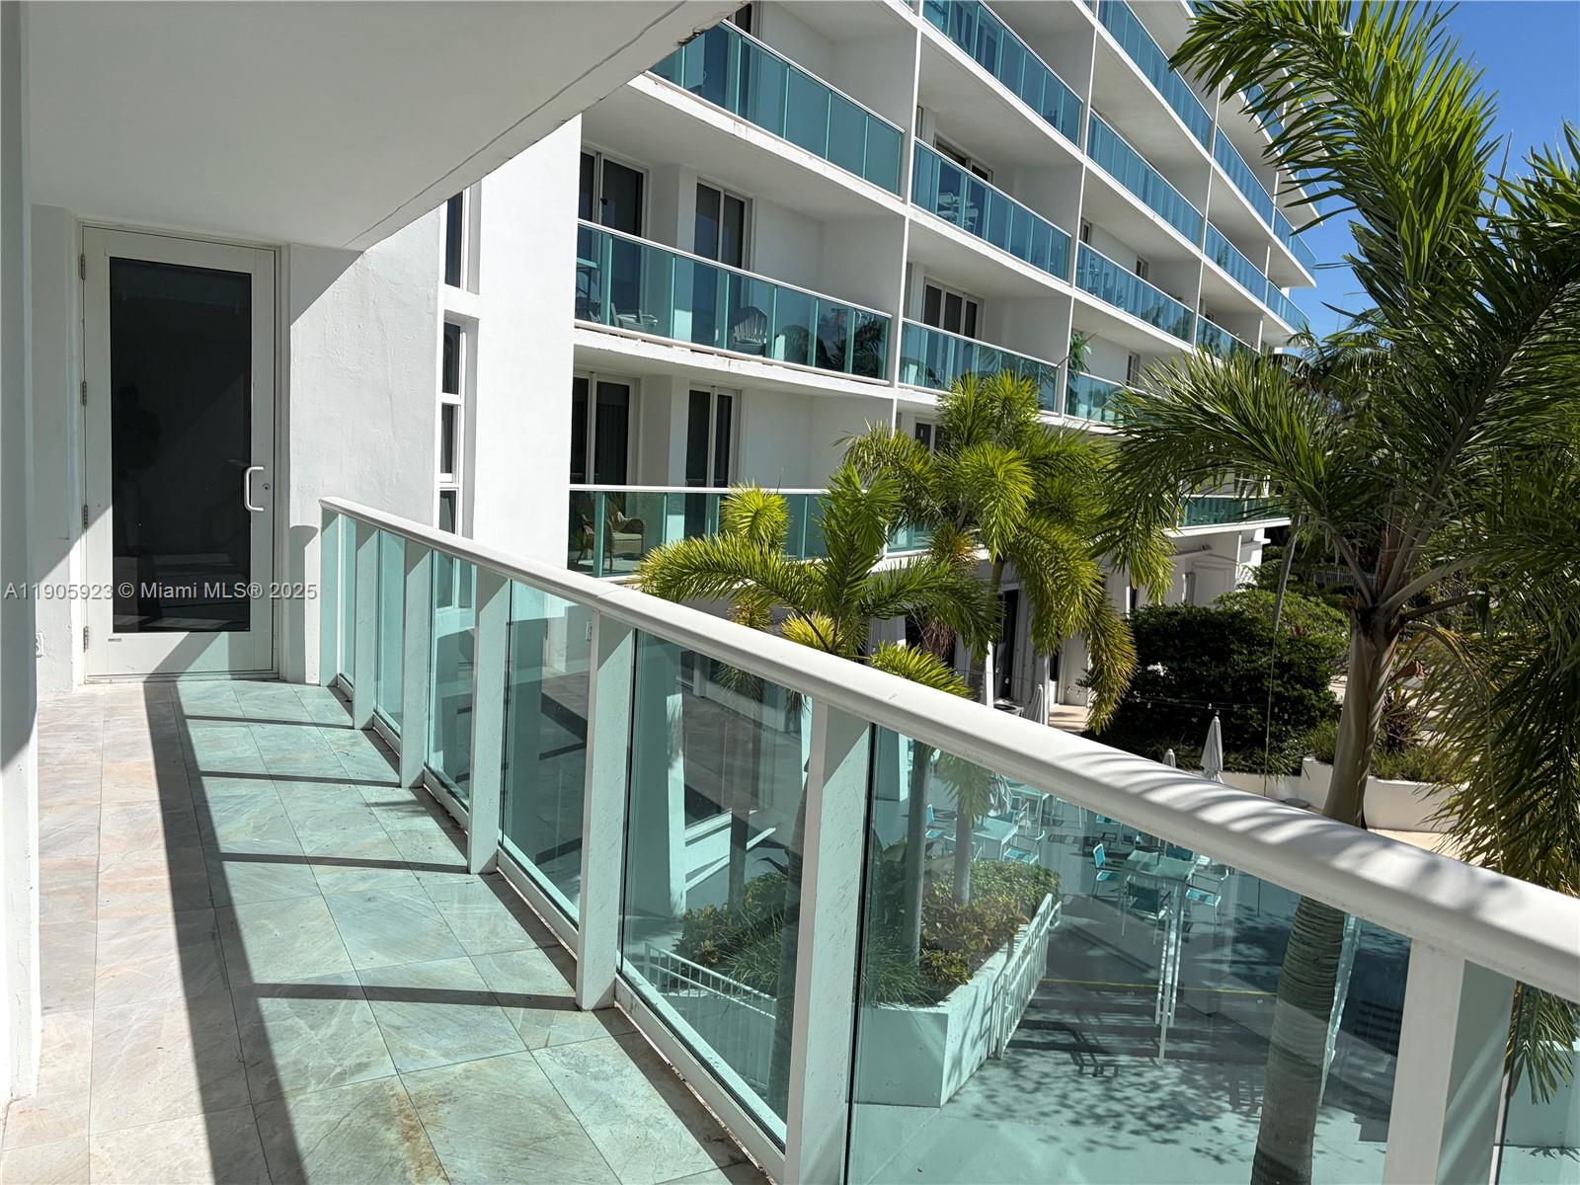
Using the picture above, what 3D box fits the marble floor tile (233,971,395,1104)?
[{"bbox_3d":[-1.167,1.072,2.894,0.309,0.010,0.594,0,7,-30],"label":"marble floor tile"}]

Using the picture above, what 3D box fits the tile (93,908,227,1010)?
[{"bbox_3d":[-1.732,1.000,3.267,0.307,0.014,0.602,0,7,-30],"label":"tile"}]

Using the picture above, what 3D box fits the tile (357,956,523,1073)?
[{"bbox_3d":[-0.903,1.078,3.052,0.305,0.014,0.602,0,7,-30],"label":"tile"}]

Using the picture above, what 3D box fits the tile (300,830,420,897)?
[{"bbox_3d":[-1.487,0.928,4.083,0.302,0.010,0.592,0,7,-30],"label":"tile"}]

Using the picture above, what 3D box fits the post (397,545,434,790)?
[{"bbox_3d":[-1.565,0.297,4.963,0.091,1.049,0.060,0,7,-30],"label":"post"}]

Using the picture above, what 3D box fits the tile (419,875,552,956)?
[{"bbox_3d":[-0.945,1.004,3.715,0.278,0.014,0.602,0,7,-30],"label":"tile"}]

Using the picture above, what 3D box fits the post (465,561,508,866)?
[{"bbox_3d":[-1.022,0.427,4.048,0.110,1.050,0.048,0,7,-30],"label":"post"}]

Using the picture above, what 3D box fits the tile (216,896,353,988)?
[{"bbox_3d":[-1.460,1.000,3.413,0.309,0.010,0.604,0,7,-30],"label":"tile"}]

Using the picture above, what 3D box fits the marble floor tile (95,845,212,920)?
[{"bbox_3d":[-2.027,0.926,3.786,0.307,0.014,0.602,0,7,-30],"label":"marble floor tile"}]

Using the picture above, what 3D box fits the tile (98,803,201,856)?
[{"bbox_3d":[-2.314,0.855,4.292,0.306,0.010,0.592,0,7,-30],"label":"tile"}]

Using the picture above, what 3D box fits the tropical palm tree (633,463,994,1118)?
[{"bbox_3d":[0.081,2.085,10.940,3.200,6.350,3.200,4,6,1],"label":"tropical palm tree"}]

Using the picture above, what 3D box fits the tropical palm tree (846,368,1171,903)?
[{"bbox_3d":[2.660,0.723,15.361,4.000,6.850,4.000,5,6,10],"label":"tropical palm tree"}]

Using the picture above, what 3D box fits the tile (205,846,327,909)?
[{"bbox_3d":[-1.760,0.927,3.938,0.308,0.014,0.602,0,7,-30],"label":"tile"}]

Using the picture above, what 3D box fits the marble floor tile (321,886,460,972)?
[{"bbox_3d":[-1.193,1.000,3.565,0.302,0.010,0.604,0,7,-30],"label":"marble floor tile"}]

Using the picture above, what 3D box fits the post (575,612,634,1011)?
[{"bbox_3d":[-0.483,0.561,3.078,0.089,1.049,0.058,0,7,-30],"label":"post"}]

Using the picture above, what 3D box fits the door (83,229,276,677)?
[{"bbox_3d":[-3.438,-0.748,6.721,0.938,2.436,0.050,0,7,-30],"label":"door"}]

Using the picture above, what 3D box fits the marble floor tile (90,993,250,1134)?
[{"bbox_3d":[-1.436,1.072,2.742,0.306,0.010,0.594,0,7,-30],"label":"marble floor tile"}]

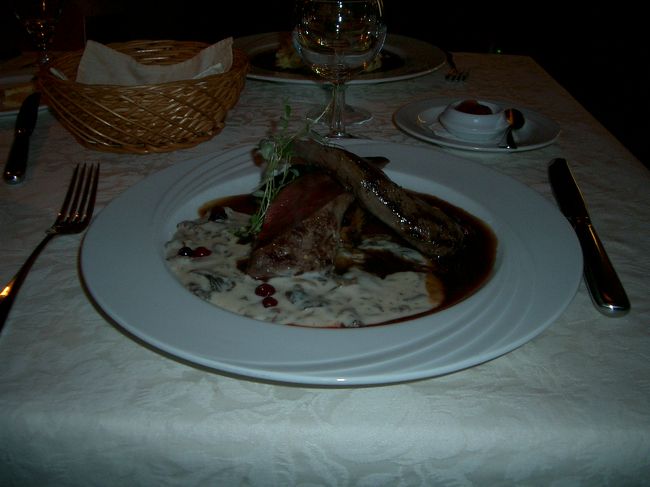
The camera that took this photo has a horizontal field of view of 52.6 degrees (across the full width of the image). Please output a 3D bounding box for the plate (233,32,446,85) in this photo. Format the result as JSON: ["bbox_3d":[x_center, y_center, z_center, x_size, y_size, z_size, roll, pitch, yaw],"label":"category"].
[{"bbox_3d":[0.005,-0.229,0.833,0.296,0.027,0.296,0,29,0],"label":"plate"}]

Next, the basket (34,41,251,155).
[{"bbox_3d":[-0.166,-0.139,0.622,0.194,0.073,0.184,1,29,0],"label":"basket"}]

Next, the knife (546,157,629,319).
[{"bbox_3d":[0.183,-0.017,0.471,0.021,0.011,0.234,5,29,8],"label":"knife"}]

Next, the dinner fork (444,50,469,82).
[{"bbox_3d":[0.163,-0.251,0.880,0.025,0.021,0.201,1,29,2],"label":"dinner fork"}]

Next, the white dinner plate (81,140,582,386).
[{"bbox_3d":[0.004,-0.001,0.425,0.304,0.027,0.304,0,29,0],"label":"white dinner plate"}]

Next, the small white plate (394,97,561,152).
[{"bbox_3d":[0.144,-0.108,0.625,0.155,0.020,0.155,0,29,0],"label":"small white plate"}]

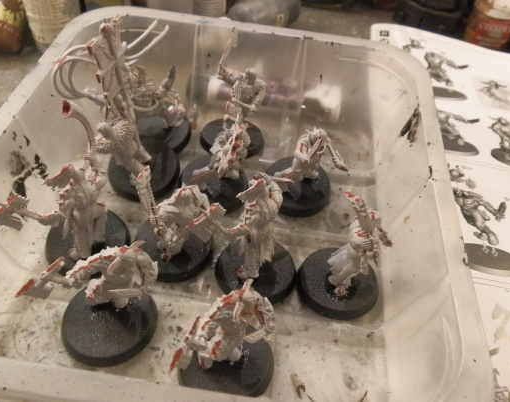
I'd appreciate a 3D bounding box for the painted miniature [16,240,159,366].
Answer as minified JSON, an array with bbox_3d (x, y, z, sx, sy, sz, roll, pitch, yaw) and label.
[{"bbox_3d":[-0.052,0.028,0.134,0.043,0.036,0.032,7,48,-1],"label":"painted miniature"}]

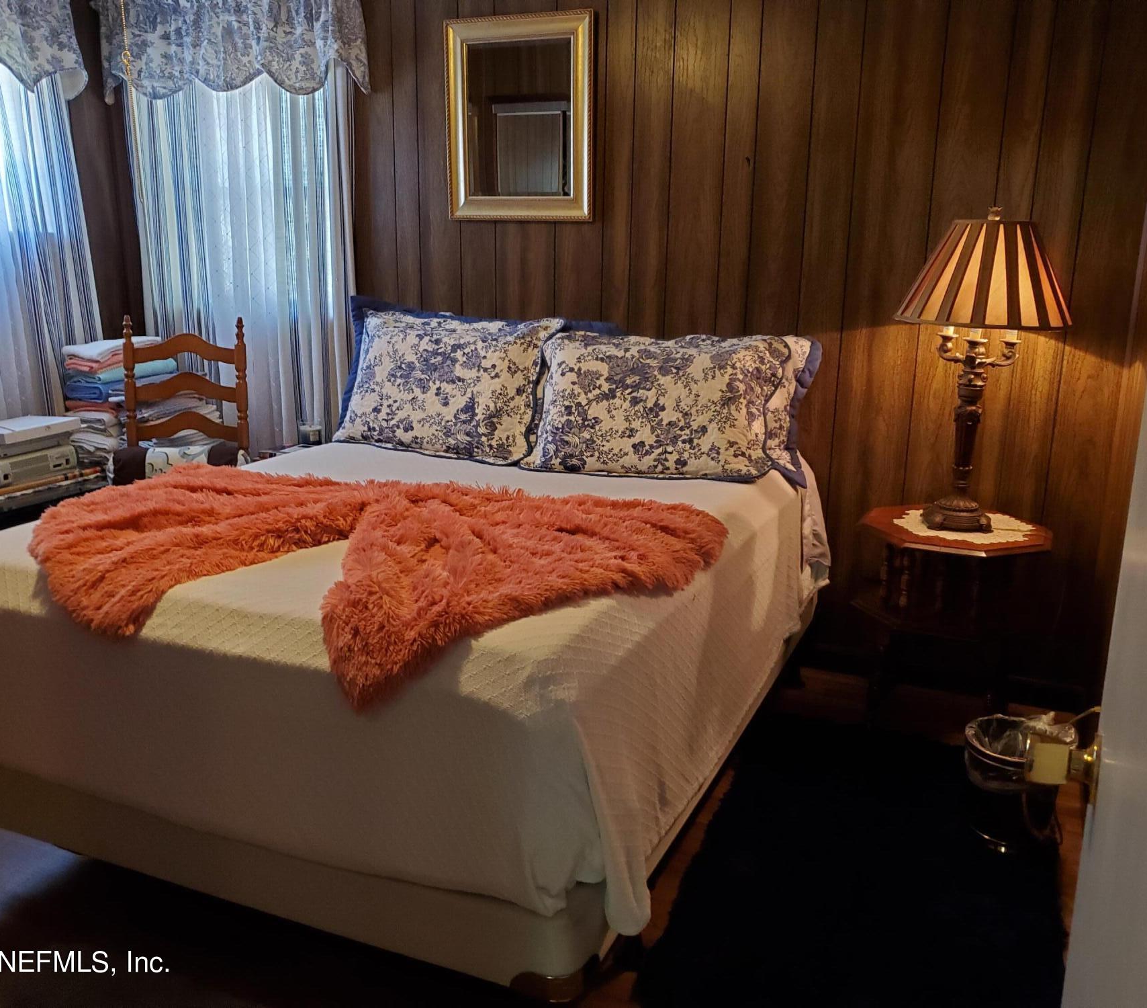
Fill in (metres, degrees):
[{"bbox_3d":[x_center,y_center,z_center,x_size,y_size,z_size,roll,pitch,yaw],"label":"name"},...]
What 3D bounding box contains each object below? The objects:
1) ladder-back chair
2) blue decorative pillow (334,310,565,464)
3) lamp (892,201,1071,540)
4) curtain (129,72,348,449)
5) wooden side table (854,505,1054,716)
[{"bbox_3d":[-1.292,-0.027,3.318,0.460,1.145,0.470,0,13,-6],"label":"ladder-back chair"},{"bbox_3d":[-0.434,-0.402,3.315,0.740,0.490,0.170,8,-17,28],"label":"blue decorative pillow"},{"bbox_3d":[1.114,-0.361,2.807,0.455,0.887,0.455,6,14,23],"label":"lamp"},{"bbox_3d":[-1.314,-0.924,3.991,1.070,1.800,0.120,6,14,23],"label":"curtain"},{"bbox_3d":[1.083,0.373,2.958,0.530,0.610,0.530,6,14,23],"label":"wooden side table"}]

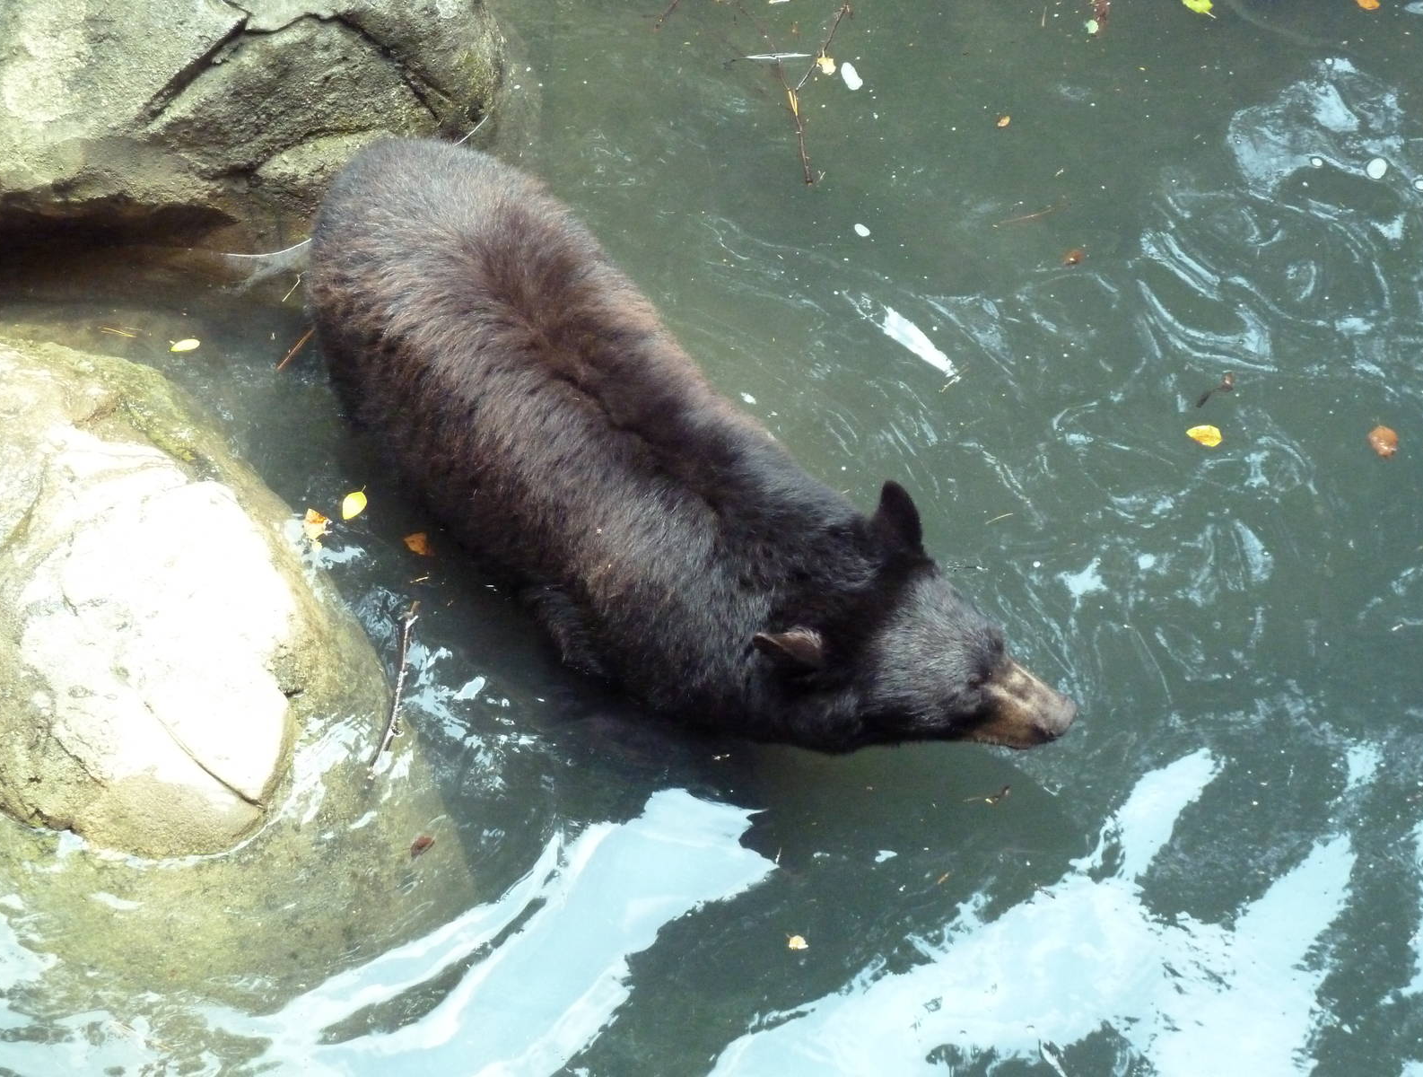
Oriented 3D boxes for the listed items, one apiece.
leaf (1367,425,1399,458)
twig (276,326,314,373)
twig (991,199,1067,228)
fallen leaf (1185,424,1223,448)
[{"bbox_3d":[1.143,-0.164,4.723,0.048,0.015,0.072,-2,48,-2],"label":"leaf"},{"bbox_3d":[-0.730,-0.332,4.874,0.008,0.008,0.121,21,51,18],"label":"twig"},{"bbox_3d":[0.586,-0.594,5.110,0.160,0.006,0.015,-21,51,-18],"label":"twig"},{"bbox_3d":[0.841,-0.176,4.734,0.062,0.012,0.048,11,49,10],"label":"fallen leaf"}]

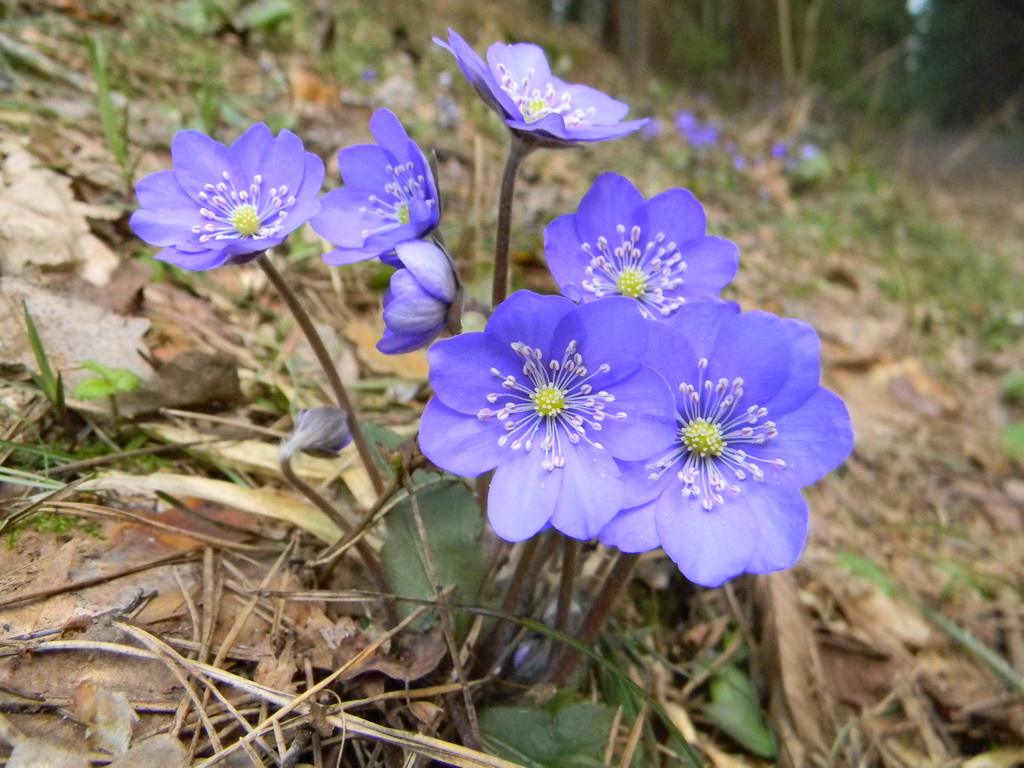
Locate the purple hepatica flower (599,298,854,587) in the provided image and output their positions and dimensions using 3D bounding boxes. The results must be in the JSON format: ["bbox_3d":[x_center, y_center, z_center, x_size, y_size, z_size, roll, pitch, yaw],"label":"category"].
[{"bbox_3d":[0.025,0.007,0.098,0.029,0.032,0.011,0,-4,3],"label":"purple hepatica flower"}]

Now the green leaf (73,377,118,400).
[{"bbox_3d":[-0.103,0.001,0.205,0.008,0.003,0.009,12,21,36],"label":"green leaf"}]

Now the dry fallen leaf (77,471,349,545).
[{"bbox_3d":[-0.062,0.024,0.167,0.061,0.006,0.011,6,18,21],"label":"dry fallen leaf"}]

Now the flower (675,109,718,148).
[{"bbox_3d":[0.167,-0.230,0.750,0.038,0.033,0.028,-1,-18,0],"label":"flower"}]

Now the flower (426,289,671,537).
[{"bbox_3d":[0.004,0.004,0.098,0.029,0.029,0.012,-1,-3,0],"label":"flower"}]

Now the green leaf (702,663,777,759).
[{"bbox_3d":[0.035,0.050,0.126,0.008,0.003,0.015,-7,18,-17],"label":"green leaf"}]

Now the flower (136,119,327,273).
[{"bbox_3d":[-0.045,-0.029,0.131,0.029,0.011,0.024,2,62,11],"label":"flower"}]

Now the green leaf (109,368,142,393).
[{"bbox_3d":[-0.097,-0.001,0.207,0.008,0.004,0.009,-14,21,-36],"label":"green leaf"}]

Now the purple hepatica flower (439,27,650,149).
[{"bbox_3d":[0.004,-0.045,0.126,0.031,0.012,0.027,17,25,0],"label":"purple hepatica flower"}]

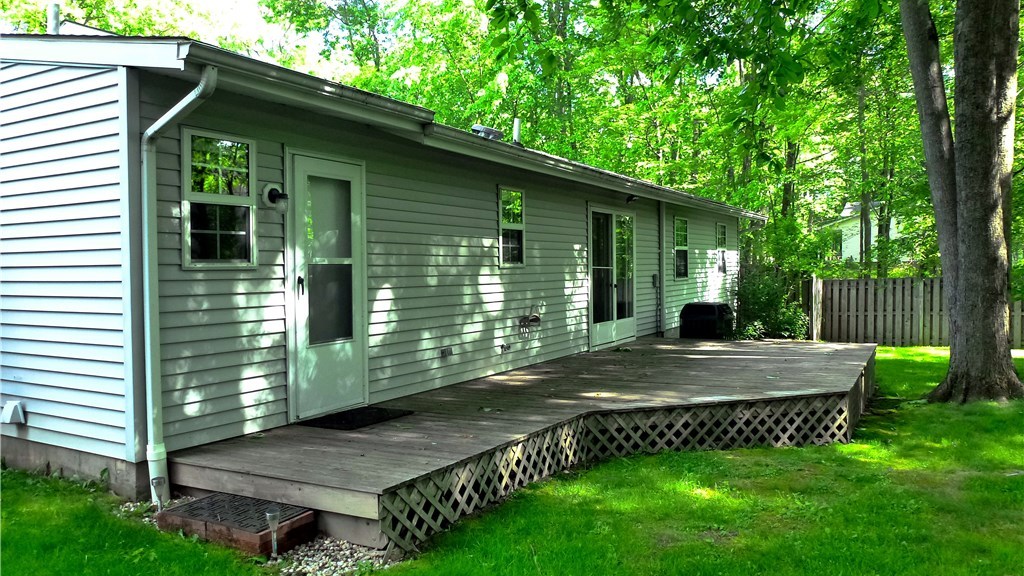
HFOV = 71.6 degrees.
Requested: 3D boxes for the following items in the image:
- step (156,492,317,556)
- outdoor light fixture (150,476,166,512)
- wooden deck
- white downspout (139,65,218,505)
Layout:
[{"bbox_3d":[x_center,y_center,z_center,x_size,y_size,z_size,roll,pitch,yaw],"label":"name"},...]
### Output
[{"bbox_3d":[-1.607,1.378,4.187,0.820,0.130,0.420,0,2,30],"label":"step"},{"bbox_3d":[-2.135,1.256,4.314,0.075,0.230,0.075,0,2,30],"label":"outdoor light fixture"},{"bbox_3d":[1.658,1.196,7.571,3.550,0.500,9.100,0,2,30],"label":"wooden deck"},{"bbox_3d":[-1.943,0.036,4.235,0.710,2.650,0.110,0,2,30],"label":"white downspout"}]

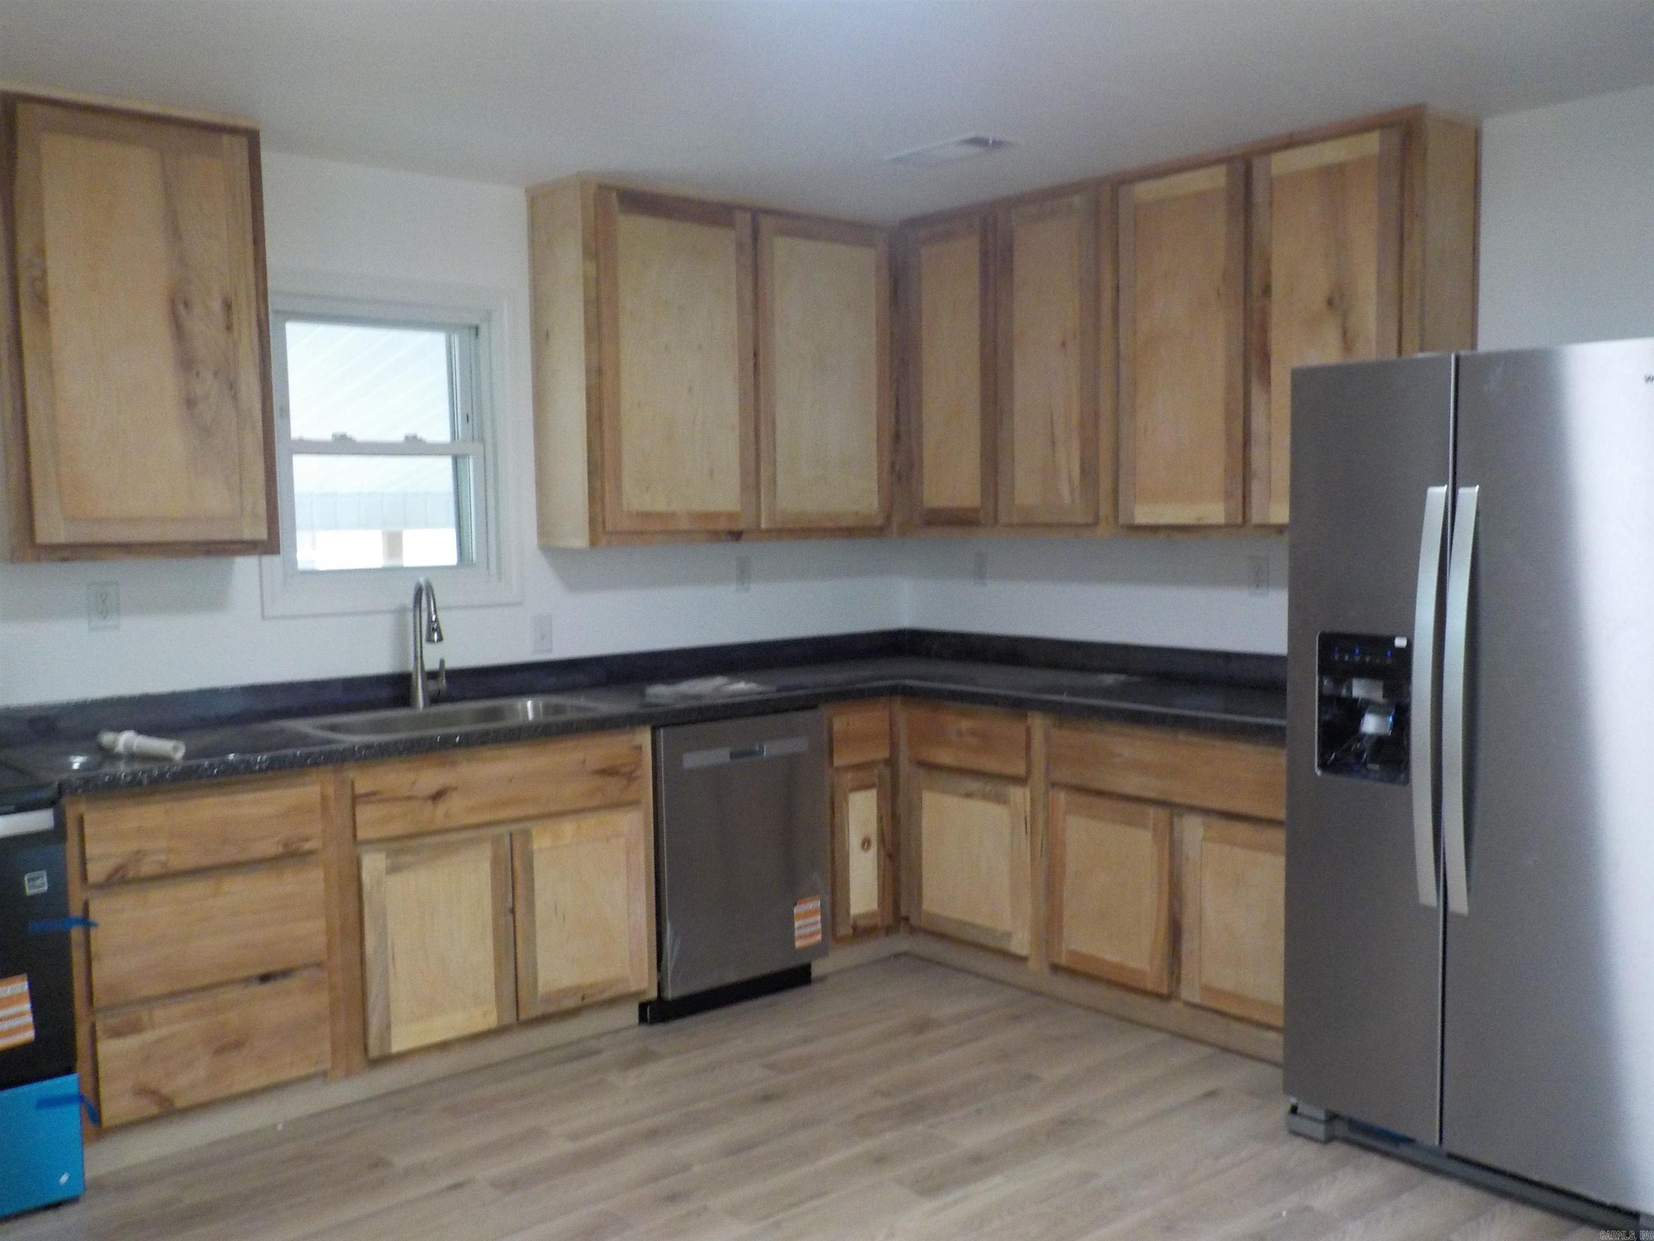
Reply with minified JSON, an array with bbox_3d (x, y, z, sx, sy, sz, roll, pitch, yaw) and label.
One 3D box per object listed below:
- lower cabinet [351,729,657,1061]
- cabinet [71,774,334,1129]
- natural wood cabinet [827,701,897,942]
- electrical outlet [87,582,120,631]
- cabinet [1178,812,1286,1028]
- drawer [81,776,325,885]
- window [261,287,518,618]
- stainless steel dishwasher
[{"bbox_3d":[-1.008,0.681,3.974,0.856,0.750,0.620,-4,5,-41],"label":"lower cabinet"},{"bbox_3d":[-1.595,0.721,3.492,0.569,0.742,0.620,-4,5,-41],"label":"cabinet"},{"bbox_3d":[-0.084,0.612,4.694,0.292,0.745,0.610,-4,5,-41],"label":"natural wood cabinet"},{"bbox_3d":[-1.834,-0.038,3.638,0.071,0.118,0.012,-4,5,-41],"label":"electrical outlet"},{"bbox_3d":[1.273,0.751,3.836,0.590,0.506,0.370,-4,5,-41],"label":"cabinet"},{"bbox_3d":[-1.556,0.460,3.418,0.514,0.177,0.500,-4,5,-41],"label":"drawer"},{"bbox_3d":[-1.262,-0.497,4.154,0.784,0.932,0.105,-4,5,-41],"label":"window"},{"bbox_3d":[-0.424,0.687,4.411,0.595,0.848,0.620,-4,5,-41],"label":"stainless steel dishwasher"}]

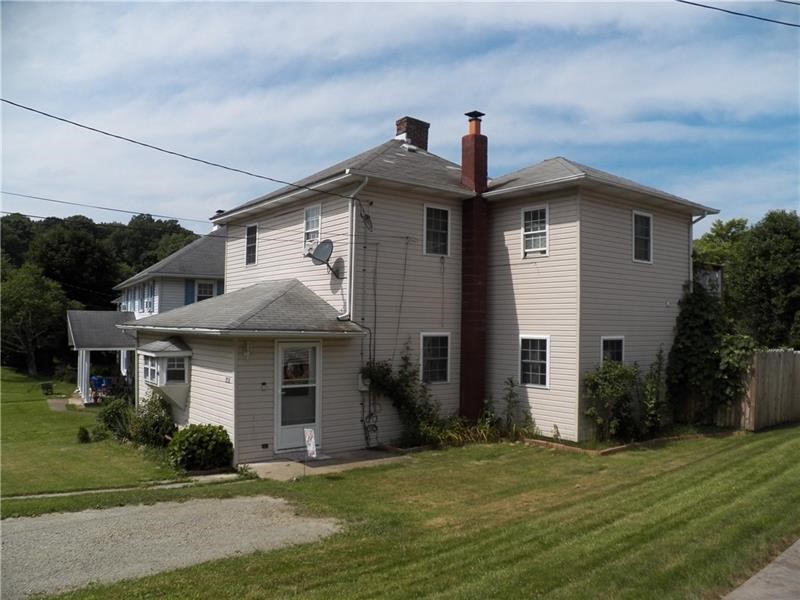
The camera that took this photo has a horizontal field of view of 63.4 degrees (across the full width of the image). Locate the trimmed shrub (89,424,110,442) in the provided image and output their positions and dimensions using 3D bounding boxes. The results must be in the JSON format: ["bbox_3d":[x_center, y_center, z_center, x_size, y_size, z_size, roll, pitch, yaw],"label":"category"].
[{"bbox_3d":[-6.873,3.053,14.800,0.480,0.410,0.450,2,-3,-38],"label":"trimmed shrub"}]

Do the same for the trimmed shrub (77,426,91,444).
[{"bbox_3d":[-7.141,3.057,14.600,0.320,0.420,0.320,2,-3,-38],"label":"trimmed shrub"}]

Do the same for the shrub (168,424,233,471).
[{"bbox_3d":[-3.550,2.590,11.500,1.100,0.780,1.050,2,-3,-38],"label":"shrub"}]

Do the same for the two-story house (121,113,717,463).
[{"bbox_3d":[0.309,-1.042,16.699,11.900,8.500,10.400,2,-3,-38],"label":"two-story house"}]

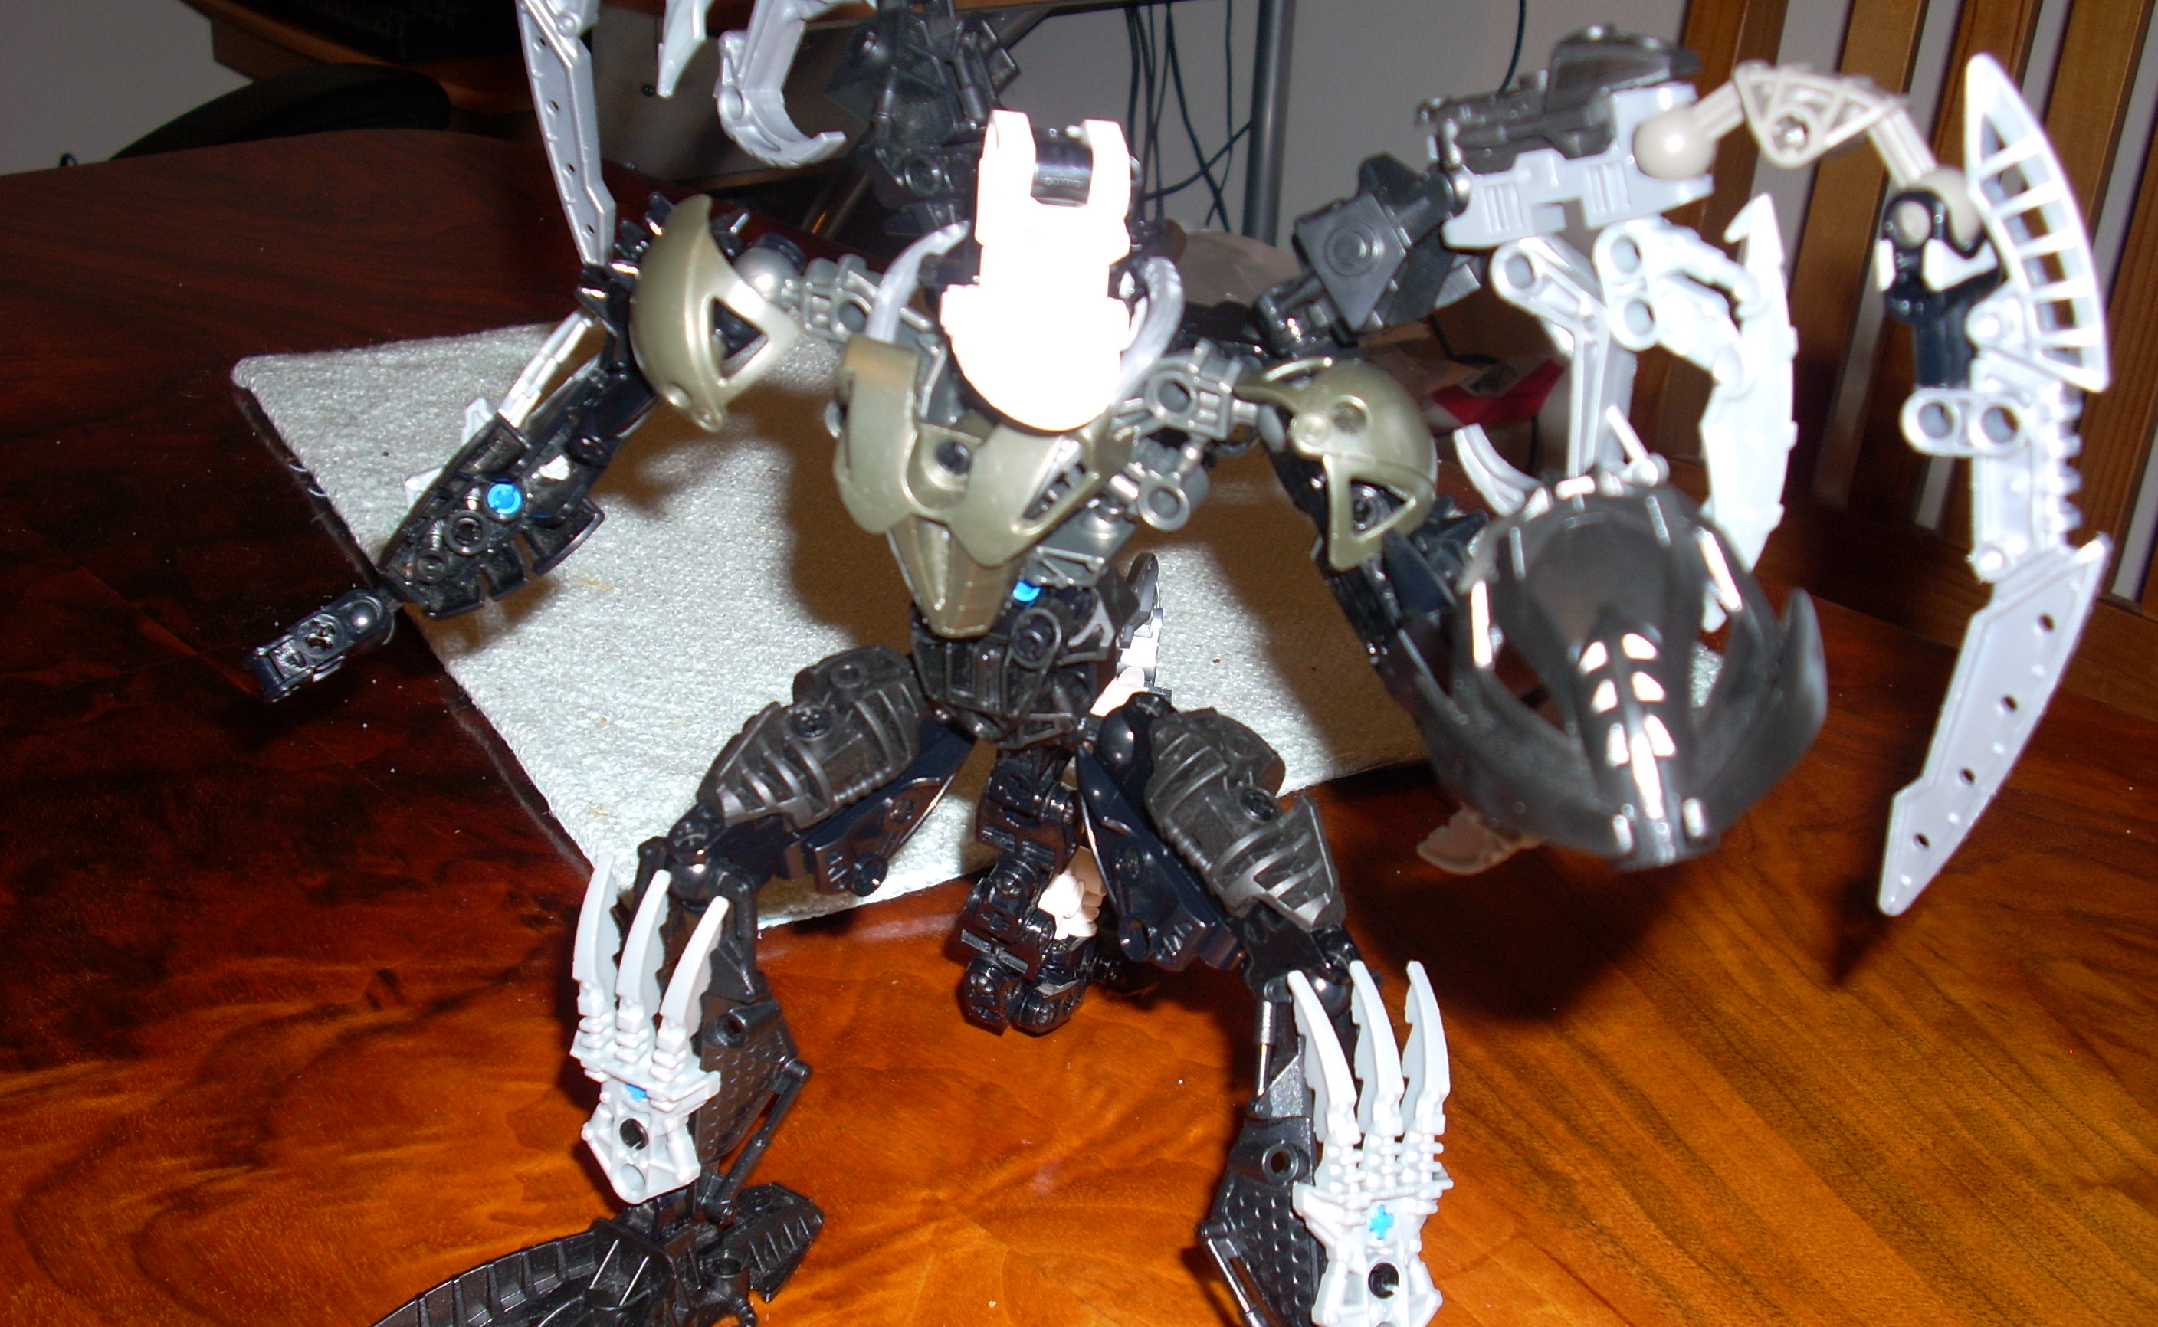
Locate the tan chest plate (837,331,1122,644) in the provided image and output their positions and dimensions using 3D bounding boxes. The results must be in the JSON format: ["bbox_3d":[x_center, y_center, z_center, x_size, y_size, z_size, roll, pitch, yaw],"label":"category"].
[{"bbox_3d":[-0.015,-0.026,0.342,0.038,0.042,0.019,12,32,23],"label":"tan chest plate"}]

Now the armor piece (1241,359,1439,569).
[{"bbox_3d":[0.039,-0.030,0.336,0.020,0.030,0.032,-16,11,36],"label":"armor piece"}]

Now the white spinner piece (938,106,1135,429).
[{"bbox_3d":[-0.006,-0.055,0.326,0.026,0.042,0.018,2,13,15],"label":"white spinner piece"}]

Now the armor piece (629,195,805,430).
[{"bbox_3d":[-0.060,-0.058,0.380,0.031,0.037,0.021,12,18,40],"label":"armor piece"}]

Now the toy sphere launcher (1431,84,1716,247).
[{"bbox_3d":[0.068,-0.068,0.315,0.038,0.016,0.017,-8,18,26],"label":"toy sphere launcher"}]

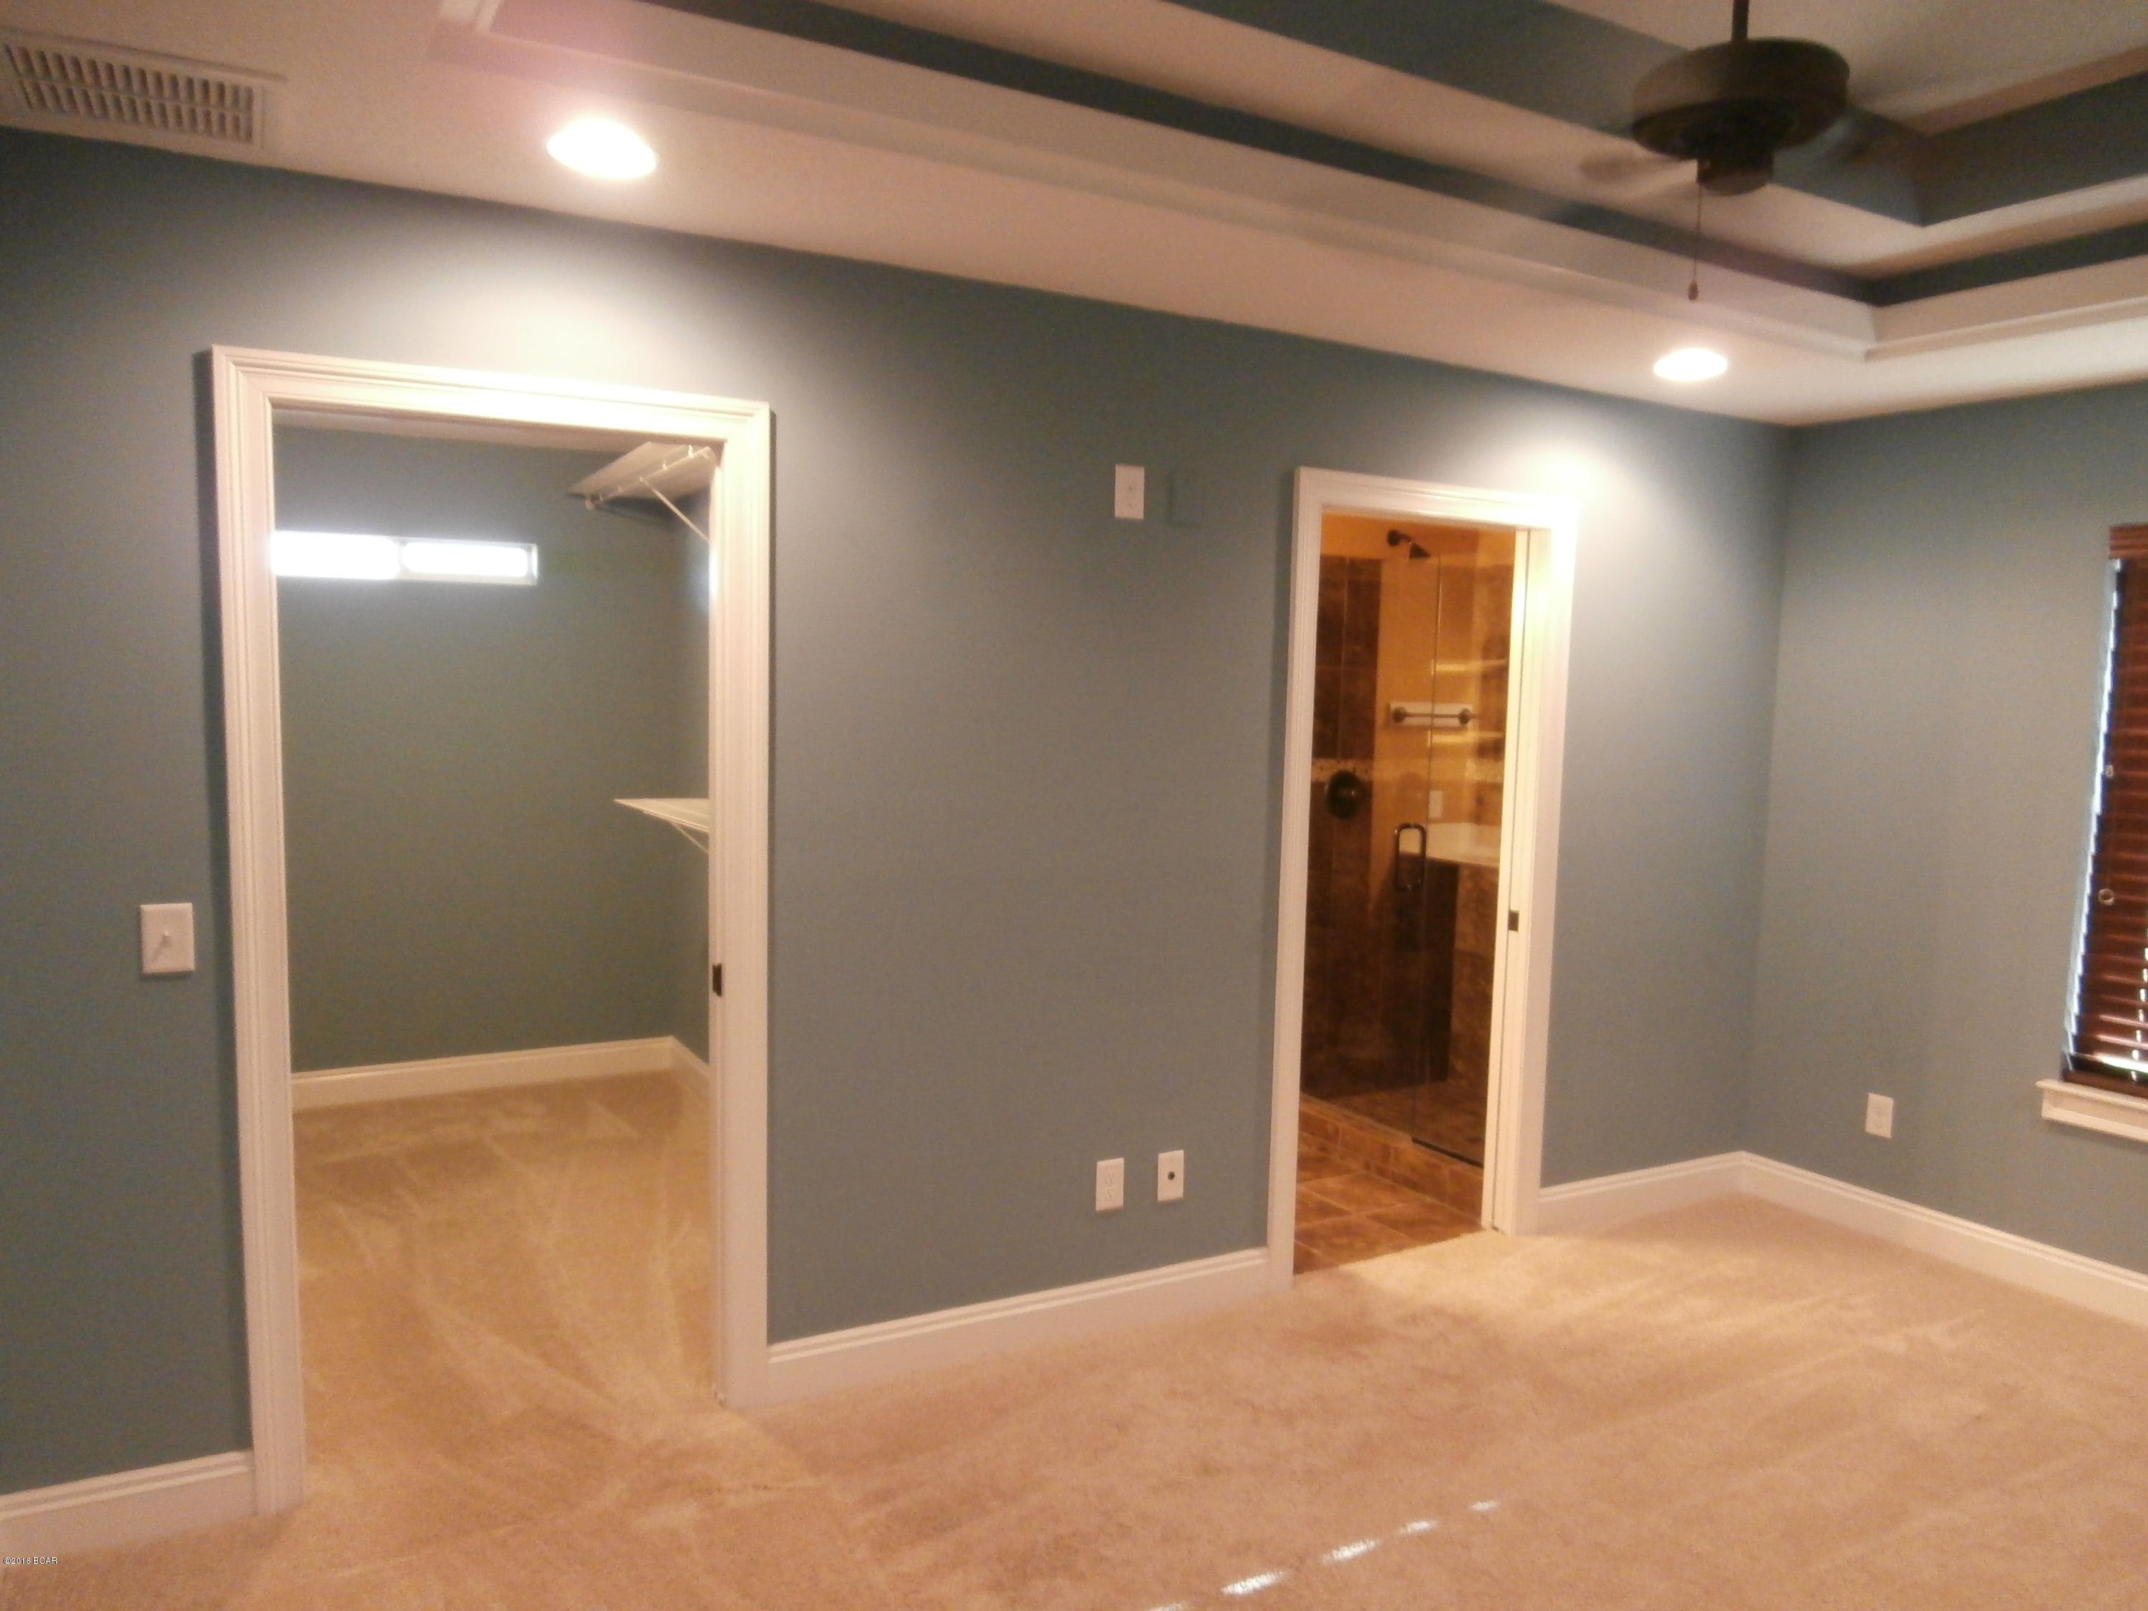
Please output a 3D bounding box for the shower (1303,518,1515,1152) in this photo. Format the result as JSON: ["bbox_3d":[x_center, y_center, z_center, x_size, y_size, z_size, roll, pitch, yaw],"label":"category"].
[{"bbox_3d":[1.340,0.121,4.980,0.870,2.050,1.110,-1,6,-28],"label":"shower"}]

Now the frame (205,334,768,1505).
[{"bbox_3d":[-1.102,0.243,2.956,0.981,2.120,0.140,-1,6,-28],"label":"frame"}]

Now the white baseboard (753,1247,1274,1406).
[{"bbox_3d":[-0.079,1.213,3.542,1.332,0.130,0.017,-1,6,-28],"label":"white baseboard"}]

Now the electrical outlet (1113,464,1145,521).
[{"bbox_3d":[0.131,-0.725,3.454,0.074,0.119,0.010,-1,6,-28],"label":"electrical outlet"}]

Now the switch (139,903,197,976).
[{"bbox_3d":[-1.589,0.234,2.615,0.074,0.119,0.014,-1,6,-28],"label":"switch"}]

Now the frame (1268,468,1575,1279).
[{"bbox_3d":[0.920,0.200,4.052,0.956,2.100,0.140,-1,6,-28],"label":"frame"}]

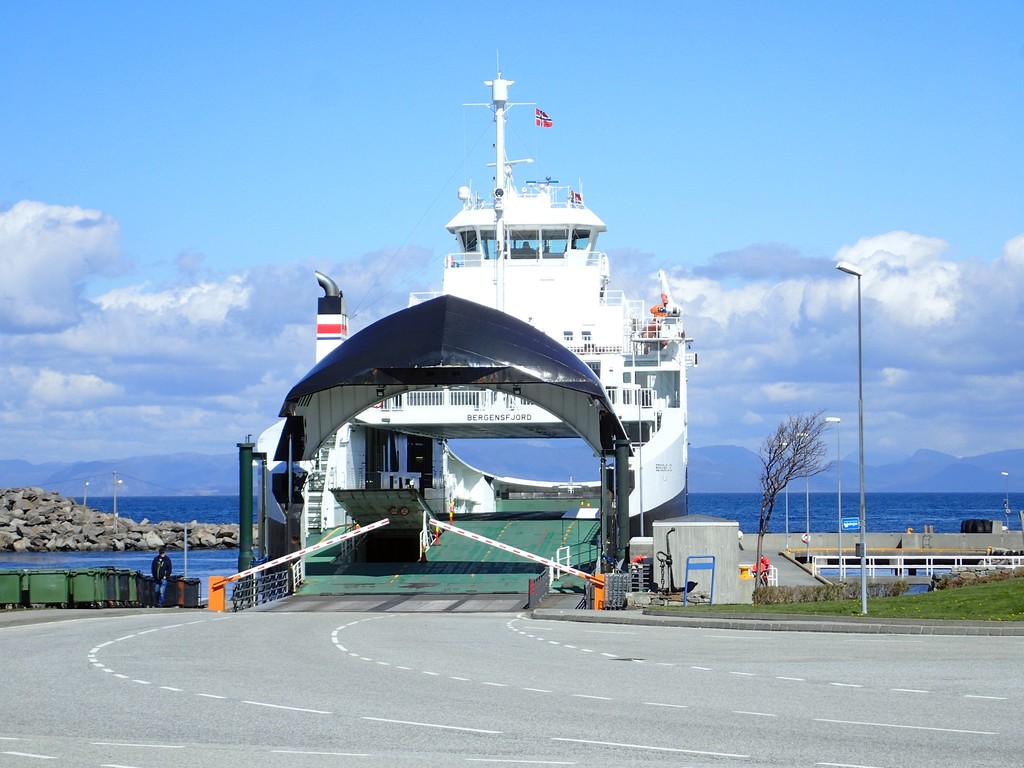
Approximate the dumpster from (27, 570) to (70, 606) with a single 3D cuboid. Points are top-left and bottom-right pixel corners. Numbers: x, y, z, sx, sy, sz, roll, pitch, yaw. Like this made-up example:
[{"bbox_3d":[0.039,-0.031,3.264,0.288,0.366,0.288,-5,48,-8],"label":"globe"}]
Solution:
[{"bbox_3d":[-14.355,6.367,91.622,1.330,1.210,0.790,0,-2,0],"label":"dumpster"}]

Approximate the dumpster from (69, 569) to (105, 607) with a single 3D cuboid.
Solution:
[{"bbox_3d":[-13.181,6.372,91.922,0.790,1.210,1.280,-1,-2,7],"label":"dumpster"}]

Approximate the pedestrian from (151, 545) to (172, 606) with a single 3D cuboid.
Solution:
[{"bbox_3d":[-10.786,5.974,91.033,0.600,1.840,0.420,-1,-2,11],"label":"pedestrian"}]

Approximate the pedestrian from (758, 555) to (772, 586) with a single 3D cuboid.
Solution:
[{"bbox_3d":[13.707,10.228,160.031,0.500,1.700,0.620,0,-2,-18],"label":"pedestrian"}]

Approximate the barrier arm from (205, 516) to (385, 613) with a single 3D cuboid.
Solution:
[{"bbox_3d":[-6.386,5.427,88.650,5.470,2.760,0.500,0,-2,0],"label":"barrier arm"}]

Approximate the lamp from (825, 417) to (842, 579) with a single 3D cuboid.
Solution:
[{"bbox_3d":[18.459,6.687,170.138,0.850,9.453,0.300,0,-2,-6],"label":"lamp"}]

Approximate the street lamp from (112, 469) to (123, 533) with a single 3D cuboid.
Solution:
[{"bbox_3d":[-45.925,13.811,345.027,1.100,7.324,0.400,-1,-2,17],"label":"street lamp"}]

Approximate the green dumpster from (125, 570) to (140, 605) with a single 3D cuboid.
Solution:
[{"bbox_3d":[-12.038,6.469,93.220,0.600,1.120,0.750,1,-3,-37],"label":"green dumpster"}]

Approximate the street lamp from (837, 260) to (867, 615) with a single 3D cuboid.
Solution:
[{"bbox_3d":[9.432,1.510,82.524,0.850,9.817,0.320,1,-2,-26],"label":"street lamp"}]

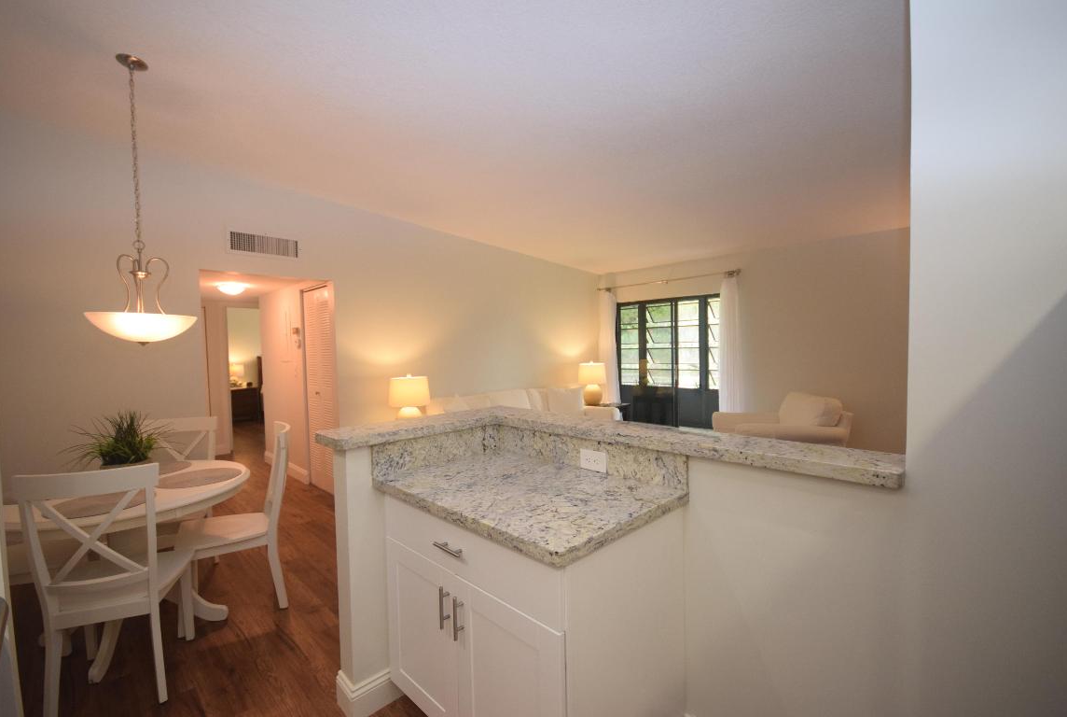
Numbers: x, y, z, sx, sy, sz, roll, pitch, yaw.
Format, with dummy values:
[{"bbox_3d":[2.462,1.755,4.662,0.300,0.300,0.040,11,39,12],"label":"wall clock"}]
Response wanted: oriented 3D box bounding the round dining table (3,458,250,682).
[{"bbox_3d":[-2.002,1.021,2.287,1.060,0.750,1.060,0,2,43],"label":"round dining table"}]

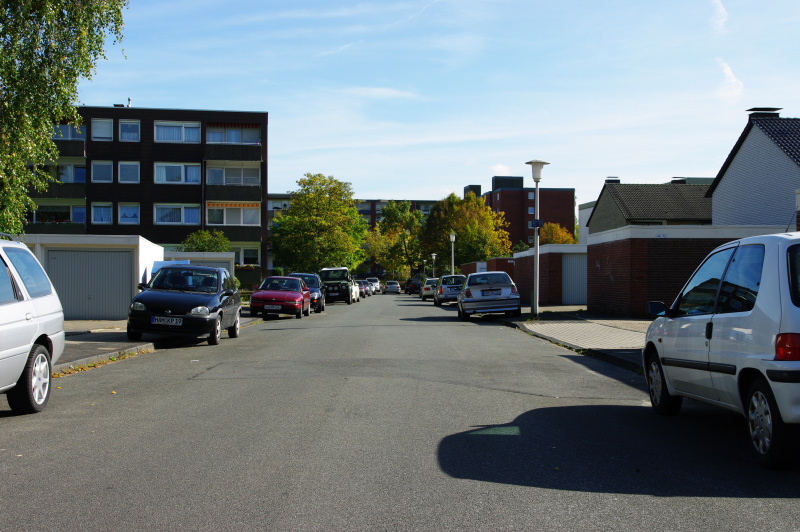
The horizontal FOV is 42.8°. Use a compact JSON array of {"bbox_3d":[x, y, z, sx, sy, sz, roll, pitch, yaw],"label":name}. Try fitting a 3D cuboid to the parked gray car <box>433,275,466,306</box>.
[{"bbox_3d":[2.720,1.223,52.500,1.720,1.510,4.250,0,-1,0],"label":"parked gray car"}]

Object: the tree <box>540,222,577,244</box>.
[{"bbox_3d":[13.800,-0.650,90.000,4.400,6.300,4.400,0,-1,0],"label":"tree"}]

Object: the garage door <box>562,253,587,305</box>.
[{"bbox_3d":[9.020,0.653,49.000,2.450,2.430,0.100,0,-1,0],"label":"garage door"}]

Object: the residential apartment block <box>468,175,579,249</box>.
[{"bbox_3d":[24.200,-6.100,207.000,15.000,22.300,31.000,0,-1,-6],"label":"residential apartment block"}]

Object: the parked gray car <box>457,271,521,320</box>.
[{"bbox_3d":[2.540,0.845,30.150,1.760,1.410,4.260,0,-1,1],"label":"parked gray car"}]

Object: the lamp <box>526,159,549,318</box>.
[{"bbox_3d":[3.870,-0.763,28.800,0.680,4.460,0.680,0,-1,0],"label":"lamp"}]

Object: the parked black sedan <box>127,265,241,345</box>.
[{"bbox_3d":[-3.900,0.645,18.800,1.620,1.420,3.730,0,-1,-1],"label":"parked black sedan"}]

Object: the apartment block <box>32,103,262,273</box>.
[{"bbox_3d":[-18.400,-4.150,73.400,17.000,12.600,11.000,0,-1,-11],"label":"apartment block"}]

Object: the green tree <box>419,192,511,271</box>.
[{"bbox_3d":[7.700,-2.900,122.000,11.000,11.800,11.000,0,-1,0],"label":"green tree"}]

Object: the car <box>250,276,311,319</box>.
[{"bbox_3d":[-3.870,1.010,33.600,1.680,1.340,4.250,0,-1,-1],"label":"car"}]

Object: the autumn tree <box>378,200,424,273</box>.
[{"bbox_3d":[0.200,-2.700,135.000,6.200,12.000,6.200,0,-1,0],"label":"autumn tree"}]

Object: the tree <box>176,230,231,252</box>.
[{"bbox_3d":[-11.350,0.000,59.000,3.300,4.100,3.300,0,-1,0],"label":"tree"}]

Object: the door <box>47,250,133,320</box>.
[{"bbox_3d":[-8.820,0.540,29.000,2.370,2.000,0.100,0,-1,-11],"label":"door"}]

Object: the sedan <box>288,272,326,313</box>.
[{"bbox_3d":[-3.790,1.020,39.200,1.730,1.480,4.450,0,-1,-1],"label":"sedan"}]

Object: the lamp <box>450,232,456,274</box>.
[{"bbox_3d":[3.540,0.010,68.000,0.680,4.460,0.680,0,-1,0],"label":"lamp"}]

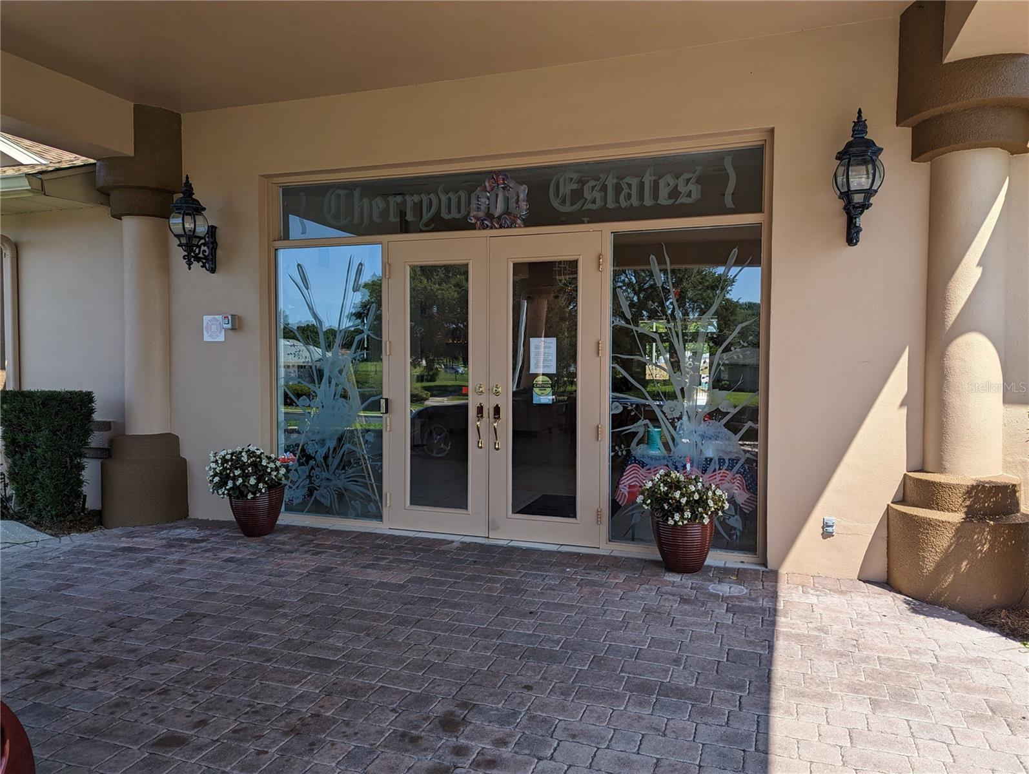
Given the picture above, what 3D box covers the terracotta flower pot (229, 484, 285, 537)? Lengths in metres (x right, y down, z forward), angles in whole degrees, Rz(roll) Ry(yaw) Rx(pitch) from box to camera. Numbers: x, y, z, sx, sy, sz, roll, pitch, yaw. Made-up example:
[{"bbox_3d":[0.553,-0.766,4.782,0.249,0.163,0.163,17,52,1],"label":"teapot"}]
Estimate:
[{"bbox_3d":[-2.163,1.052,6.027,0.438,0.374,0.440,0,2,0],"label":"terracotta flower pot"}]

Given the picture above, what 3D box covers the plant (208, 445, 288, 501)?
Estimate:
[{"bbox_3d":[-2.270,0.724,6.033,0.635,0.430,0.600,1,2,19],"label":"plant"}]

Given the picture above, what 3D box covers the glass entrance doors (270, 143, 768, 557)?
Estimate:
[{"bbox_3d":[-0.200,-0.285,5.793,4.190,3.019,0.120,1,2,19],"label":"glass entrance doors"}]

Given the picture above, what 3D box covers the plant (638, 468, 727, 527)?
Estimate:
[{"bbox_3d":[1.184,0.785,5.026,0.625,0.385,0.580,1,2,19],"label":"plant"}]

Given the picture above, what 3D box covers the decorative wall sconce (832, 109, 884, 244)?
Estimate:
[{"bbox_3d":[2.173,-1.333,4.531,0.300,0.815,0.444,1,2,19],"label":"decorative wall sconce"}]

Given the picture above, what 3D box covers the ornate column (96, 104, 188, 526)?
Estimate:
[{"bbox_3d":[-3.496,-0.639,6.466,0.860,3.710,0.490,1,2,19],"label":"ornate column"}]

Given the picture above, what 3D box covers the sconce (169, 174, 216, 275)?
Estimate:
[{"bbox_3d":[-2.775,-1.416,6.201,0.300,0.810,0.444,1,2,19],"label":"sconce"}]

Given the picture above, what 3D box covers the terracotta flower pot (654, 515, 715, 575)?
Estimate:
[{"bbox_3d":[1.203,1.098,5.082,0.435,0.384,0.436,1,2,19],"label":"terracotta flower pot"}]

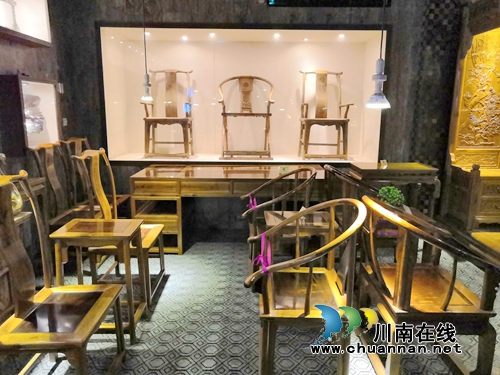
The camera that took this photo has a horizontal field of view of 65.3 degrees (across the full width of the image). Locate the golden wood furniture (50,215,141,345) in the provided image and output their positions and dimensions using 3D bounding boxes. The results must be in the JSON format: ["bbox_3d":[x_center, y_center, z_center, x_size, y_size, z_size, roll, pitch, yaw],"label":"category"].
[{"bbox_3d":[-0.971,0.613,2.596,0.485,0.726,0.378,0,12,-1],"label":"golden wood furniture"}]

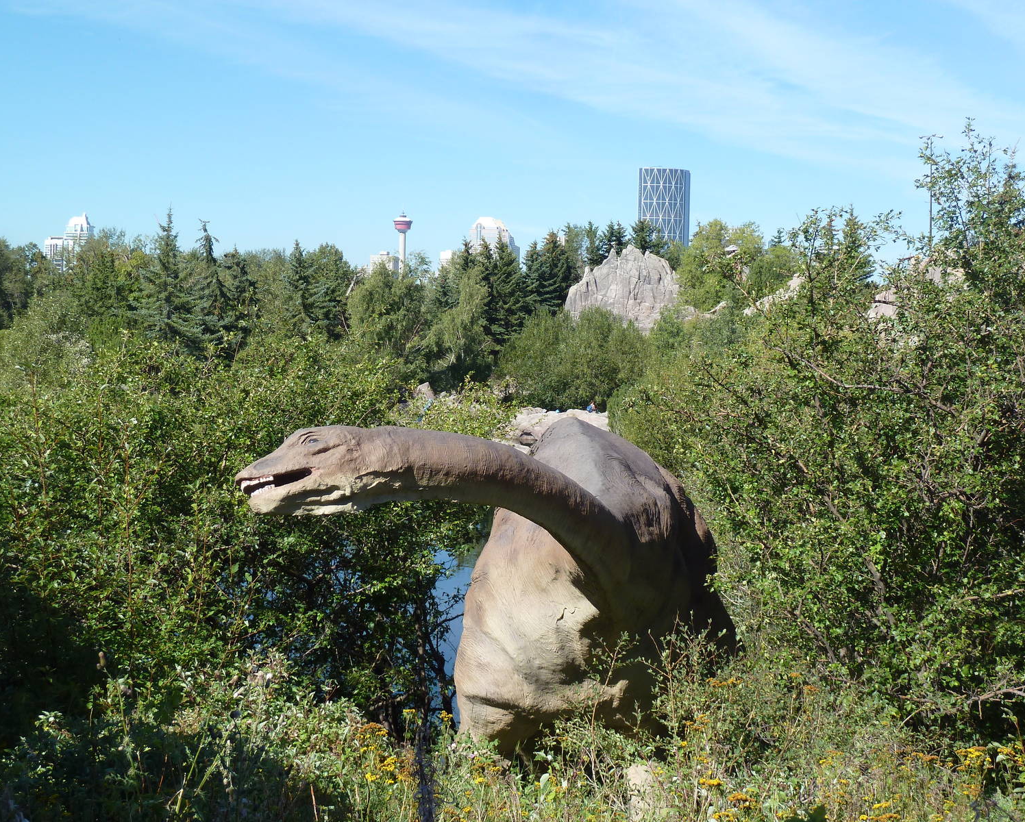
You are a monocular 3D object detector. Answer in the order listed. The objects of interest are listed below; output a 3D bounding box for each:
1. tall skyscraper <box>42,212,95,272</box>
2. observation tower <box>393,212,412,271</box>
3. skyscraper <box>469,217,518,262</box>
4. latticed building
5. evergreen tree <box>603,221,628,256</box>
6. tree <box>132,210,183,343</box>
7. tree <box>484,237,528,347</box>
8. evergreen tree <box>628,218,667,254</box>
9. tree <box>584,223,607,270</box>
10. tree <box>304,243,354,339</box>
[{"bbox_3d":[-491.271,-158.700,1682.911,52.000,121.000,38.000,1,3,-7],"label":"tall skyscraper"},{"bbox_3d":[-164.815,-211.659,2272.547,29.000,189.000,29.000,1,3,-4],"label":"observation tower"},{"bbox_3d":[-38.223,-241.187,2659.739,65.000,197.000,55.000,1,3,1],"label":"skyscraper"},{"bbox_3d":[216.502,-232.072,2195.702,78.000,237.000,48.000,0,3,-23],"label":"latticed building"},{"bbox_3d":[10.014,-10.730,150.385,3.800,16.000,3.800,1,3,4],"label":"evergreen tree"},{"bbox_3d":[-26.648,-8.018,115.349,4.300,14.500,4.300,0,3,-13],"label":"tree"},{"bbox_3d":[-0.655,-6.694,115.313,4.000,13.000,4.000,1,3,0],"label":"tree"},{"bbox_3d":[13.267,-11.068,150.385,4.400,16.000,4.400,1,3,5],"label":"evergreen tree"},{"bbox_3d":[8.027,-10.730,150.385,3.700,16.000,3.700,1,3,3],"label":"tree"},{"bbox_3d":[-13.633,-6.244,112.293,4.200,12.200,4.200,1,3,-7],"label":"tree"}]

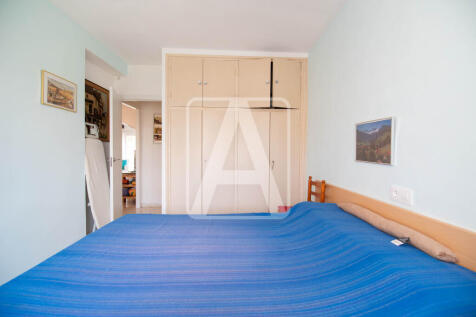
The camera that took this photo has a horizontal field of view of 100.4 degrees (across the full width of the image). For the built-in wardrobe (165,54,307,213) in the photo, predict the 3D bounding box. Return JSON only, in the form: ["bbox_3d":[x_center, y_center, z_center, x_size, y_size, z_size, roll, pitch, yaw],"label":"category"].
[{"bbox_3d":[-0.030,-0.260,3.200,2.130,2.520,0.580,0,1,-3],"label":"built-in wardrobe"}]

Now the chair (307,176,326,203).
[{"bbox_3d":[0.754,0.673,2.457,0.450,0.850,0.410,1,2,-1],"label":"chair"}]

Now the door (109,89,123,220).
[{"bbox_3d":[-1.885,0.028,3.101,0.040,2.030,0.760,0,2,-21],"label":"door"}]

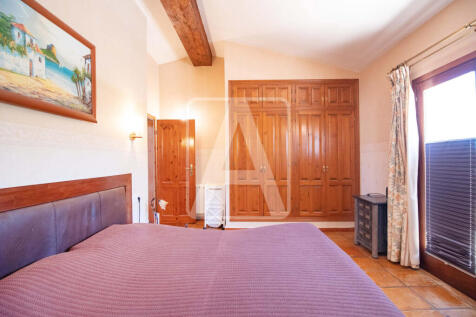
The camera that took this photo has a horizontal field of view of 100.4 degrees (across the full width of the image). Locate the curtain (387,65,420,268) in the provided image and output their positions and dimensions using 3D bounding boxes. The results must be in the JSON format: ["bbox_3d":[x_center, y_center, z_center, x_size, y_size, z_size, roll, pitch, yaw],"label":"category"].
[{"bbox_3d":[2.050,0.090,2.490,0.200,2.410,0.360,0,1,2],"label":"curtain"}]

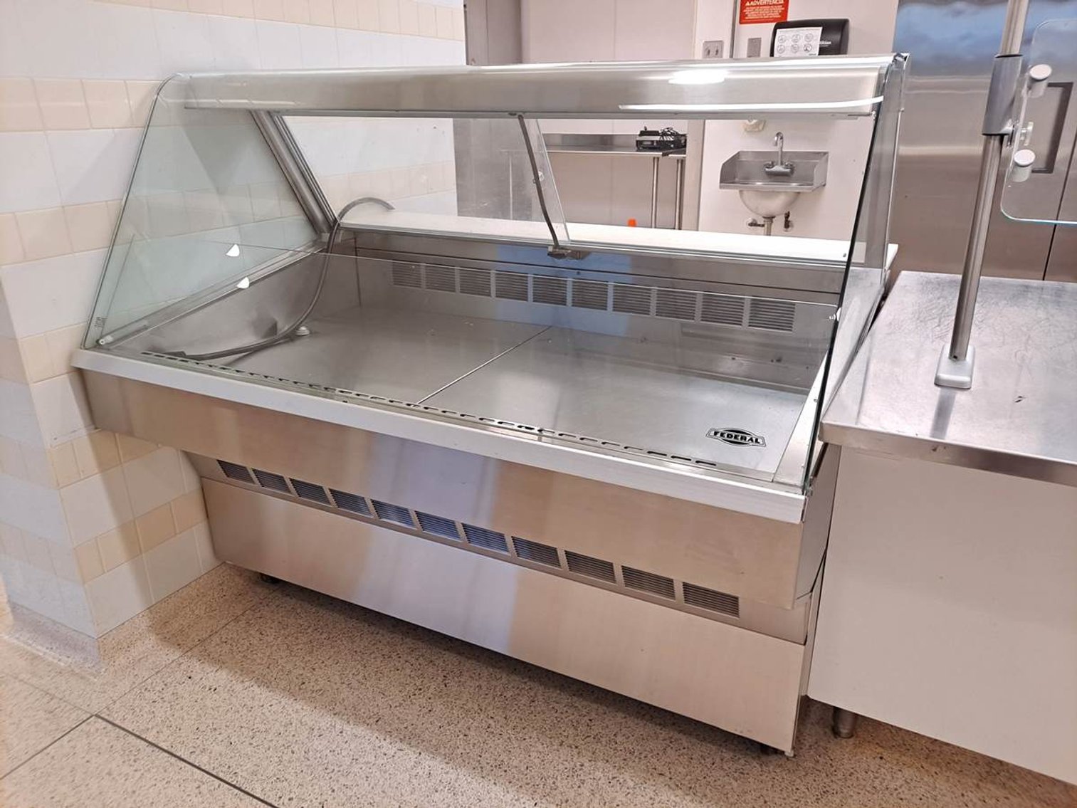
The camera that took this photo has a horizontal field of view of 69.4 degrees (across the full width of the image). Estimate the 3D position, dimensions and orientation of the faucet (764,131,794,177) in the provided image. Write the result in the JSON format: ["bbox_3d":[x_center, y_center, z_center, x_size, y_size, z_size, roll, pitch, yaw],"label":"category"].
[{"bbox_3d":[1.304,-1.351,4.216,0.158,0.235,0.190,10,23,26],"label":"faucet"}]

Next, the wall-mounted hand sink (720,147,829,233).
[{"bbox_3d":[1.271,-1.130,4.213,0.478,0.430,0.368,10,23,26],"label":"wall-mounted hand sink"}]

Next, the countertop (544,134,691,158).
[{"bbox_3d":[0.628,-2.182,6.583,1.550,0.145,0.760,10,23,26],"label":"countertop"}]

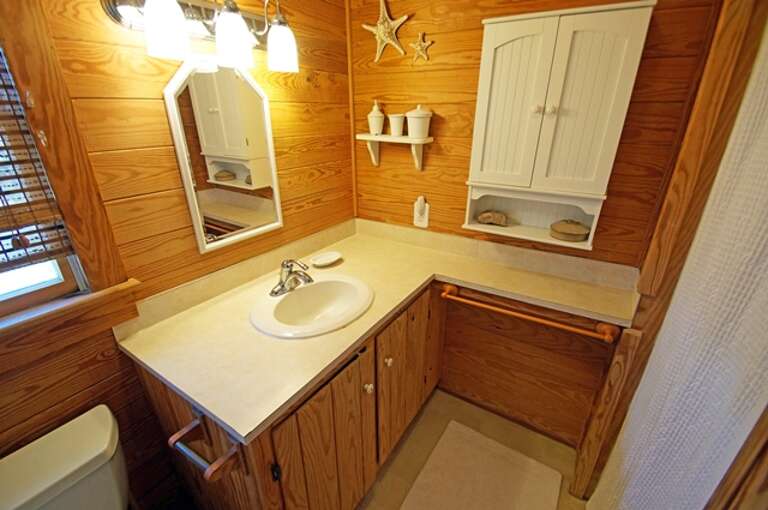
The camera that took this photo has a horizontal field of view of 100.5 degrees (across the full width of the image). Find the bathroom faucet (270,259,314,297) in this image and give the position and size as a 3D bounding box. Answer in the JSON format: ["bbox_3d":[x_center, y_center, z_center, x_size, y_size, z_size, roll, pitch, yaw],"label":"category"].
[{"bbox_3d":[-0.334,0.082,1.202,0.188,0.118,0.157,13,25,29],"label":"bathroom faucet"}]

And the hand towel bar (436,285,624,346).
[{"bbox_3d":[0.533,0.226,1.250,0.659,0.065,0.085,13,25,29],"label":"hand towel bar"}]

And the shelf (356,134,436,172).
[{"bbox_3d":[0.048,-0.504,1.582,0.372,0.159,0.118,13,25,29],"label":"shelf"}]

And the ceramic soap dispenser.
[{"bbox_3d":[-0.038,-0.672,1.571,0.088,0.162,0.088,0,22,0],"label":"ceramic soap dispenser"}]

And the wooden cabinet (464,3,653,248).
[{"bbox_3d":[0.602,-0.449,1.219,0.511,0.777,0.154,13,25,29],"label":"wooden cabinet"}]

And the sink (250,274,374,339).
[{"bbox_3d":[-0.249,0.233,1.209,0.405,0.166,0.482,13,25,29],"label":"sink"}]

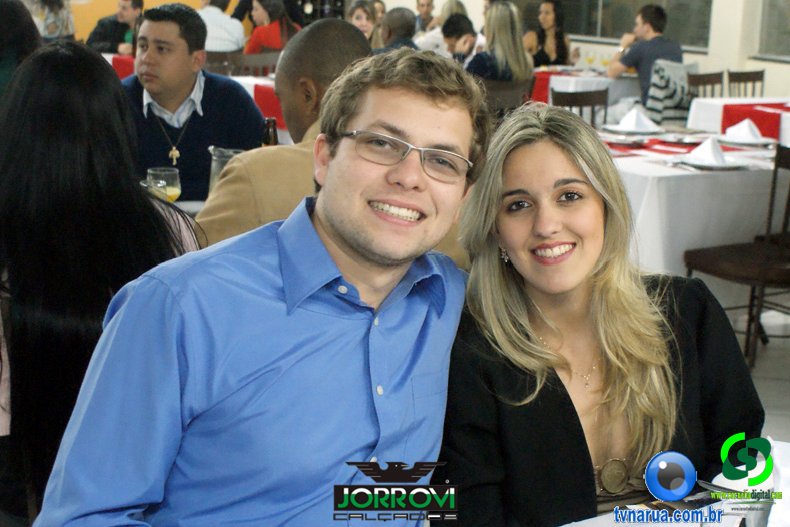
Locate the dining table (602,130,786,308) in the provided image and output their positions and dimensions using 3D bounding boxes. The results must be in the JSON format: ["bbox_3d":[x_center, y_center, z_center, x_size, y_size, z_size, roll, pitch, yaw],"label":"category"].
[{"bbox_3d":[1.298,-0.121,4.009,1.150,0.760,1.120,-4,16,-14],"label":"dining table"}]

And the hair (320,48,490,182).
[{"bbox_3d":[0.011,-0.166,1.045,0.175,0.165,0.205,8,8,-16],"label":"hair"}]

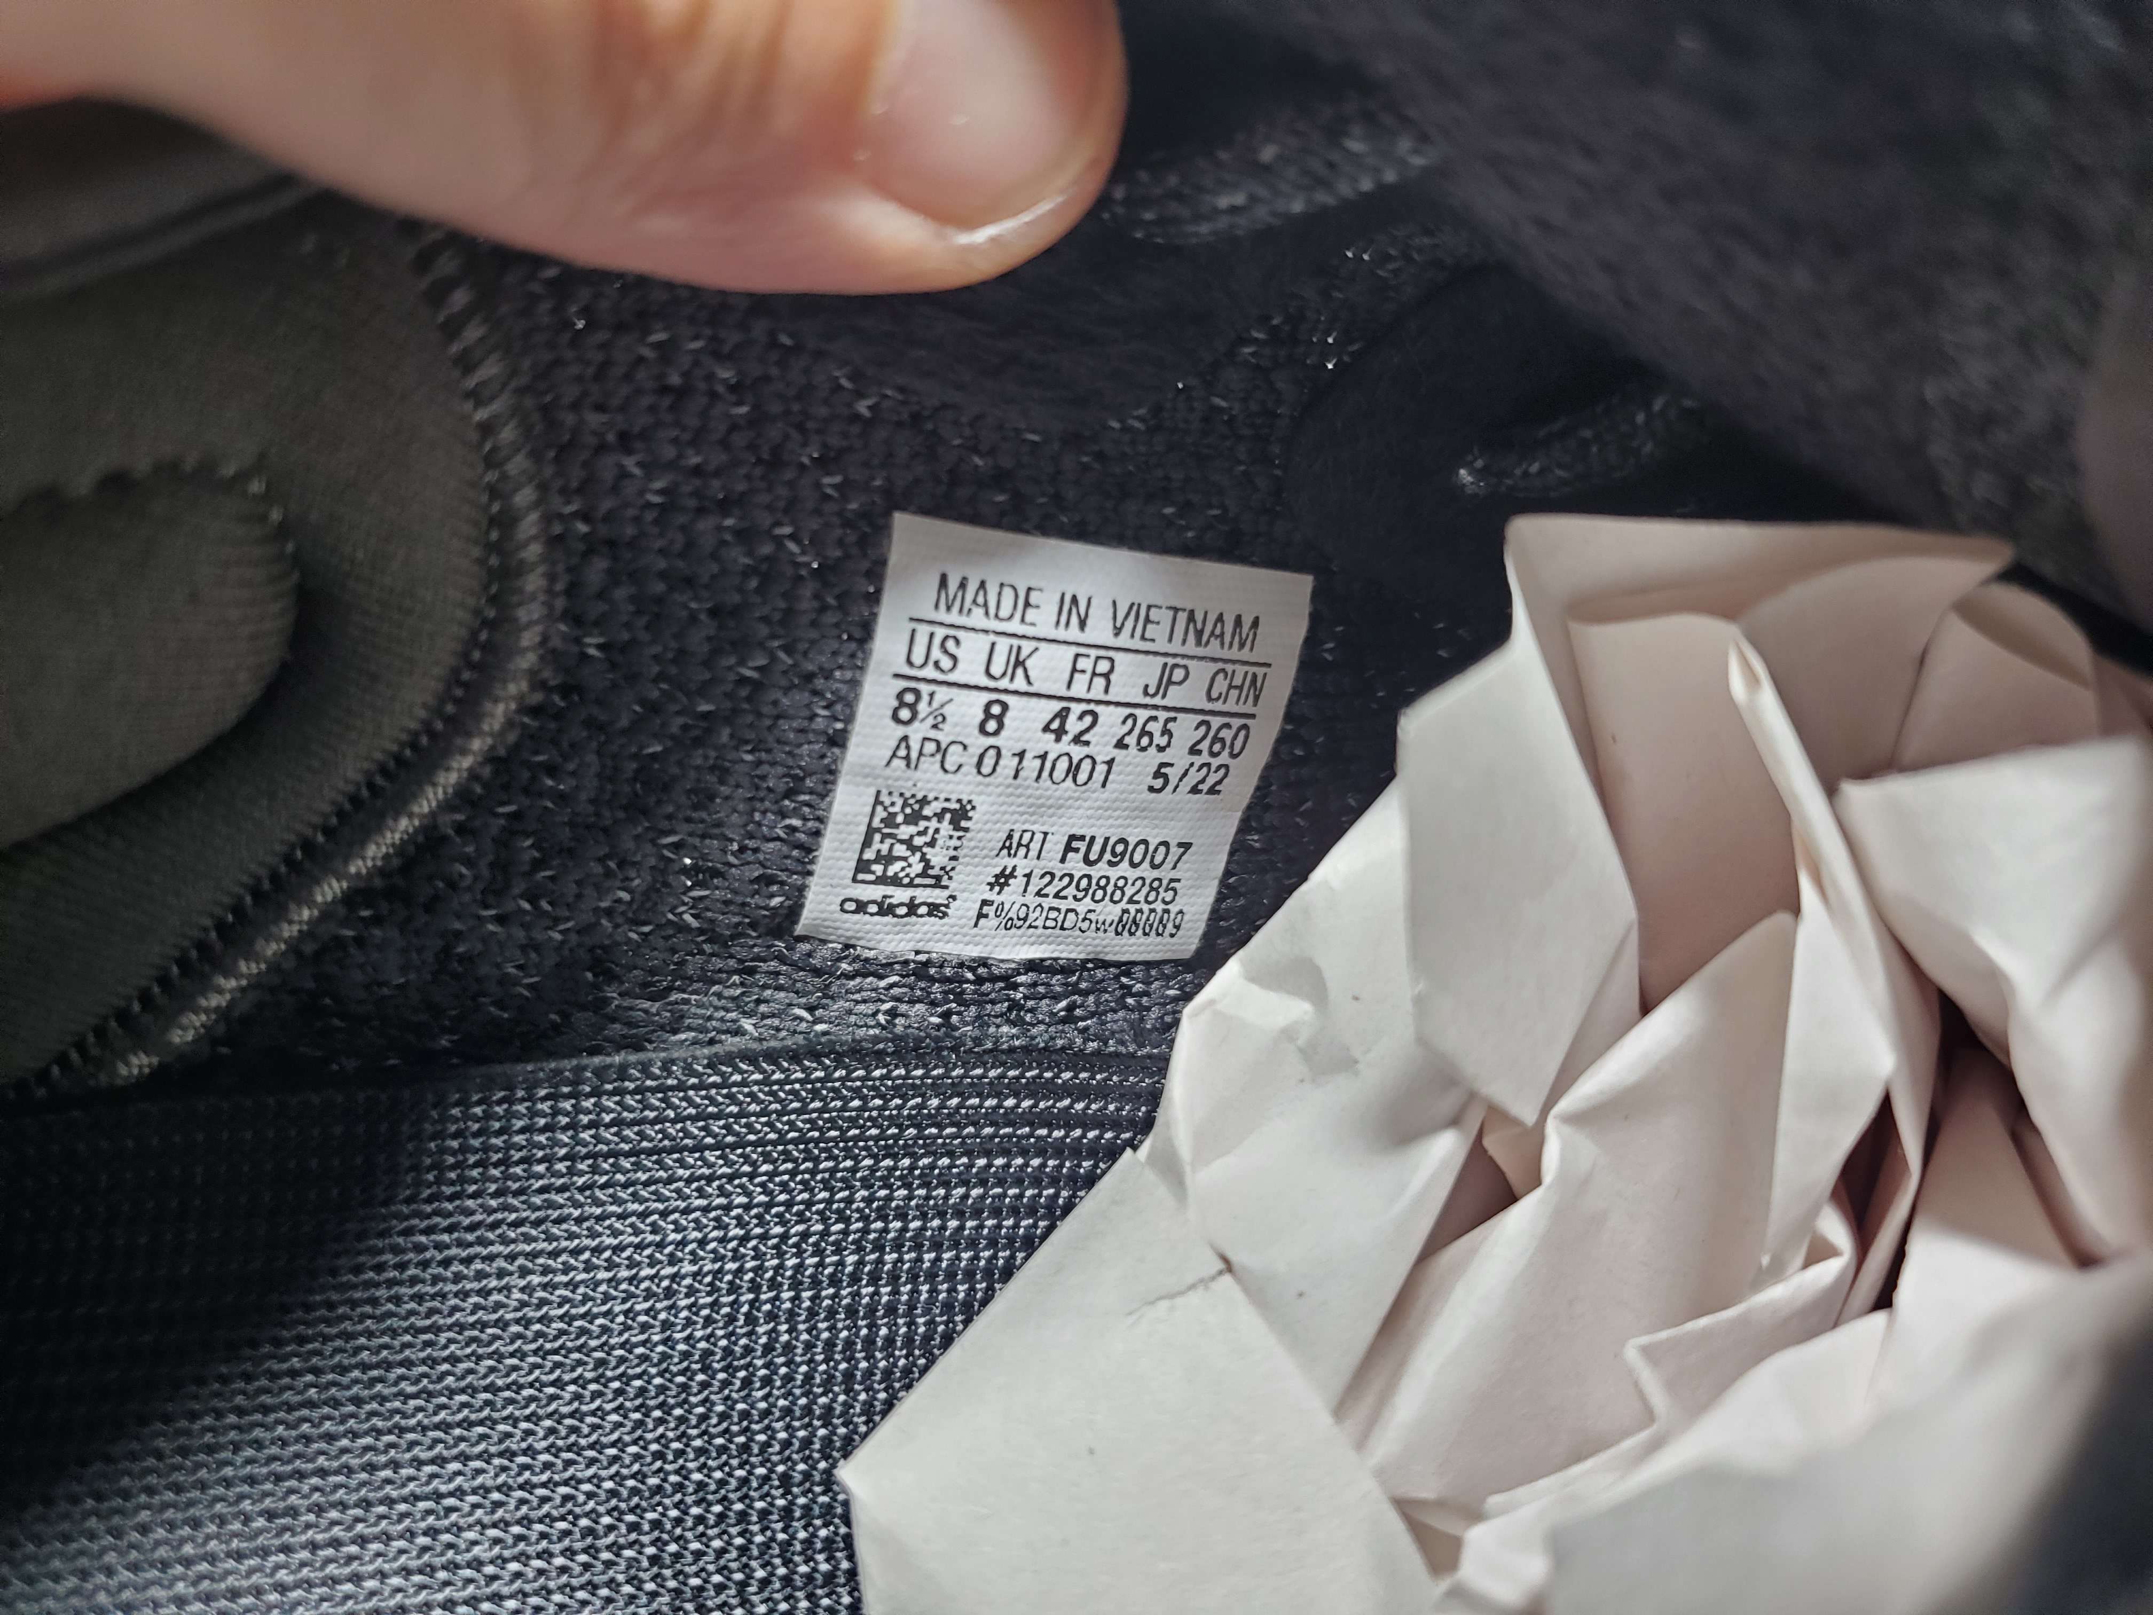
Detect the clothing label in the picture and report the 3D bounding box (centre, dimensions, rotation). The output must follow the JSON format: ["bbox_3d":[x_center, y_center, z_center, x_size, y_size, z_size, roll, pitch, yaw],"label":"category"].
[{"bbox_3d":[-0.001,-0.003,0.095,0.026,0.026,0.002,5,26,-23],"label":"clothing label"}]

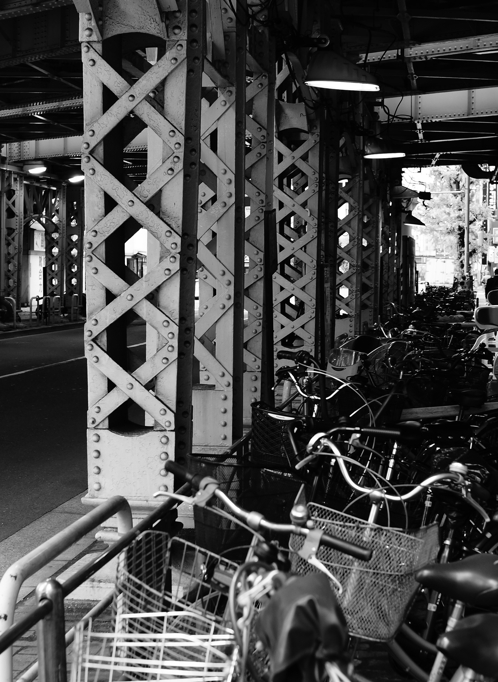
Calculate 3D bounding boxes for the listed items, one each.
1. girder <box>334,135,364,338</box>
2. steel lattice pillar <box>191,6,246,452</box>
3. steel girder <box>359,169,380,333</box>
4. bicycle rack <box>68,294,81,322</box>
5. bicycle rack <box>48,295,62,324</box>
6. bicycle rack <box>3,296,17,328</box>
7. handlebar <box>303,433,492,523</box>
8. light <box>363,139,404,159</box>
[{"bbox_3d":[2.102,-2.234,27.564,0.560,4.570,0.620,0,3,8],"label":"girder"},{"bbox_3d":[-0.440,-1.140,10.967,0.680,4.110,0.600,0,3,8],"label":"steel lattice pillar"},{"bbox_3d":[2.606,-2.115,28.747,0.500,3.900,0.500,0,3,8],"label":"steel girder"},{"bbox_3d":[-5.304,-0.987,39.047,0.070,0.820,0.700,0,3,7],"label":"bicycle rack"},{"bbox_3d":[-5.783,-0.935,38.600,0.060,0.820,0.720,0,3,8],"label":"bicycle rack"},{"bbox_3d":[-6.300,-0.729,33.847,0.070,0.820,0.800,0,3,7],"label":"bicycle rack"},{"bbox_3d":[0.477,0.422,4.080,0.570,0.170,0.240,15,9,26],"label":"handlebar"},{"bbox_3d":[1.997,-2.858,19.000,0.590,0.300,0.500,0,3,8],"label":"light"}]

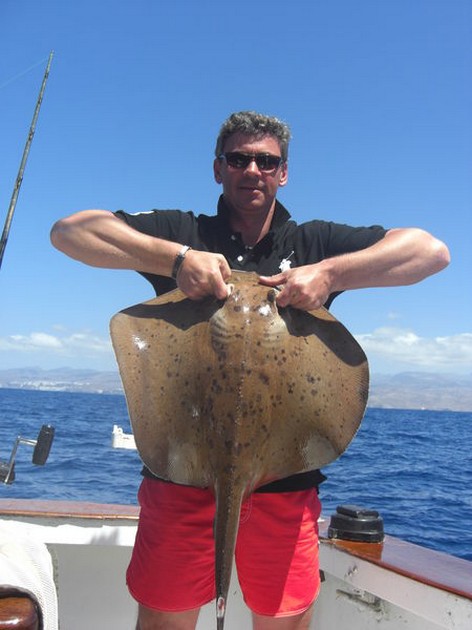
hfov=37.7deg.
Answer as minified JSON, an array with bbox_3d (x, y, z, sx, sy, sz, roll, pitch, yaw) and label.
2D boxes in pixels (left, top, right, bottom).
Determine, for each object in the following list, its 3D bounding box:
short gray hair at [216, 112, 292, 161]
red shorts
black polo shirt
[{"bbox_3d":[0.044,-0.452,1.814,0.190,0.165,0.205,3,-3,0],"label":"short gray hair"},{"bbox_3d":[-0.022,0.499,1.641,0.460,0.370,0.290,3,-7,0],"label":"red shorts"},{"bbox_3d":[0.022,0.054,1.696,0.660,0.720,0.310,3,-7,0],"label":"black polo shirt"}]

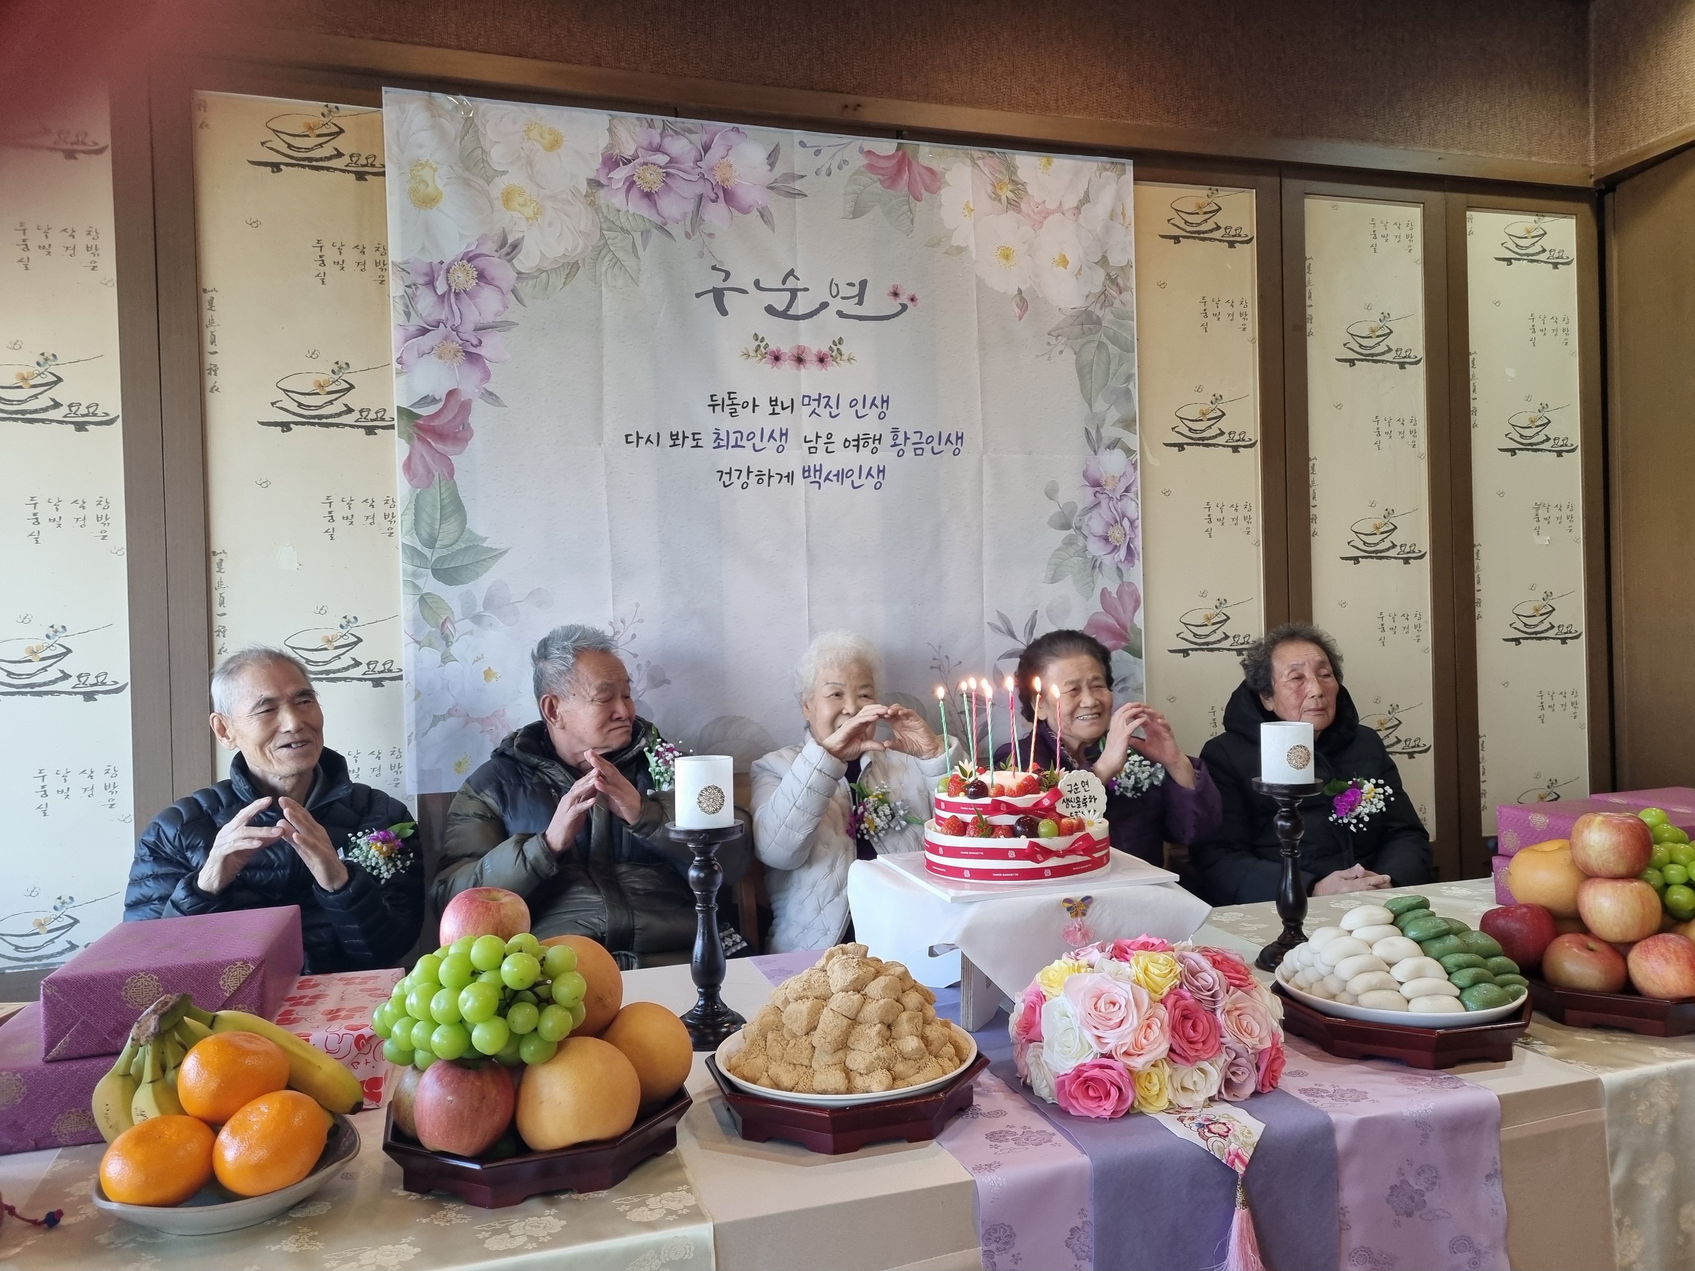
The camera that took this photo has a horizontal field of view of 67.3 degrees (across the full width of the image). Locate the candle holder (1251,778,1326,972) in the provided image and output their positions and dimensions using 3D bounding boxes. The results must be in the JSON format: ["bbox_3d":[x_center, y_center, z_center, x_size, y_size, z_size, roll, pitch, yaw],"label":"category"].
[{"bbox_3d":[0.615,0.324,1.767,0.096,0.251,0.096,-2,1,-17],"label":"candle holder"}]

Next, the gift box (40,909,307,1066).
[{"bbox_3d":[-0.721,0.370,1.392,0.195,0.076,0.275,-2,1,-16],"label":"gift box"}]

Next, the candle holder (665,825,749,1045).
[{"bbox_3d":[-0.164,0.353,1.514,0.095,0.255,0.095,-2,1,-17],"label":"candle holder"}]

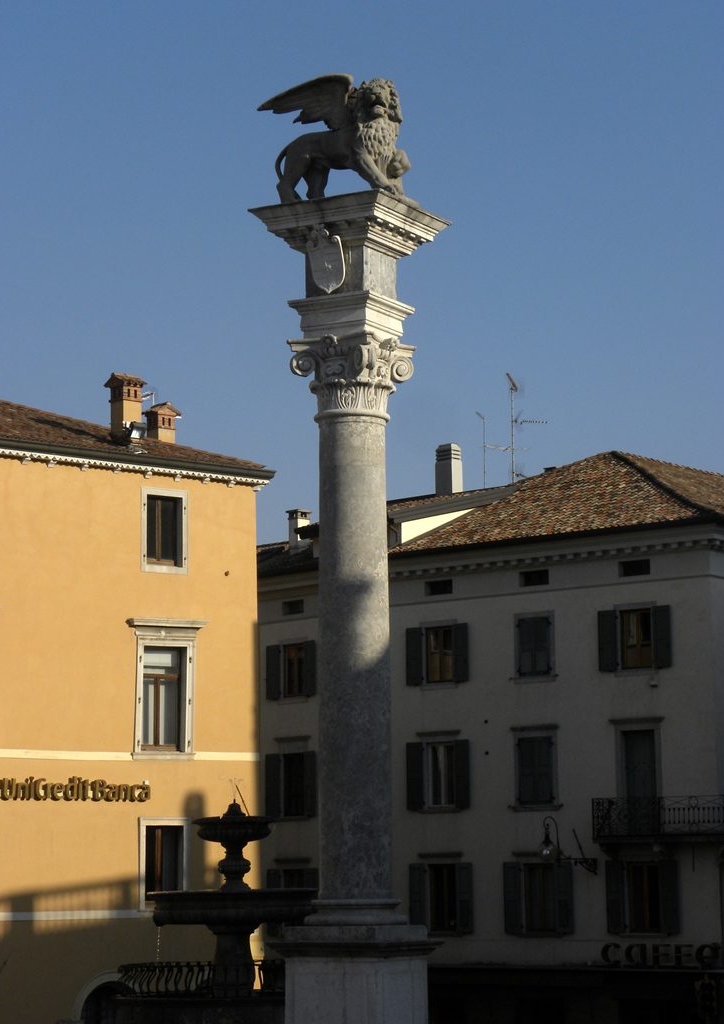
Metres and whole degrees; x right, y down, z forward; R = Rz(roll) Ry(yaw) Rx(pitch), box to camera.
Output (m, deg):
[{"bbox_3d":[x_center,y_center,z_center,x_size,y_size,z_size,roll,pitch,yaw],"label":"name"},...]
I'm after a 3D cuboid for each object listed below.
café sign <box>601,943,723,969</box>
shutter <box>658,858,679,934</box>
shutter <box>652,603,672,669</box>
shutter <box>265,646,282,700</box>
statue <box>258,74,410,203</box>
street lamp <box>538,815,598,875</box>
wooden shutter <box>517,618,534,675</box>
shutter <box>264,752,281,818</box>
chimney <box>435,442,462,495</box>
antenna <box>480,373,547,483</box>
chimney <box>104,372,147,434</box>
[{"bbox_3d":[7.250,10.777,68.305,3.600,0.570,0.120,-7,-10,42],"label":"café sign"},{"bbox_3d":[7.169,8.990,65.623,0.520,1.700,0.045,-7,-10,41],"label":"shutter"},{"bbox_3d":[7.666,3.190,71.838,0.523,1.574,0.055,-7,-10,39],"label":"shutter"},{"bbox_3d":[-2.587,4.670,81.851,0.055,1.544,0.550,5,-10,-37],"label":"shutter"},{"bbox_3d":[-0.330,-4.971,38.442,1.920,1.820,0.870,-5,-9,30],"label":"statue"},{"bbox_3d":[4.903,7.890,66.433,0.480,1.365,2.160,-7,-10,41],"label":"street lamp"},{"bbox_3d":[4.215,3.477,72.444,0.540,1.460,0.050,-7,-10,42],"label":"wooden shutter"},{"bbox_3d":[-2.585,7.951,81.451,0.055,1.840,0.550,5,-10,-37],"label":"shutter"},{"bbox_3d":[2.620,-1.265,84.610,0.620,1.620,0.520,-7,-10,39],"label":"chimney"},{"bbox_3d":[4.259,-2.291,79.000,1.850,3.300,1.200,-1,-7,0],"label":"antenna"},{"bbox_3d":[-5.165,-2.317,61.300,0.660,1.400,0.630,6,-10,-43],"label":"chimney"}]

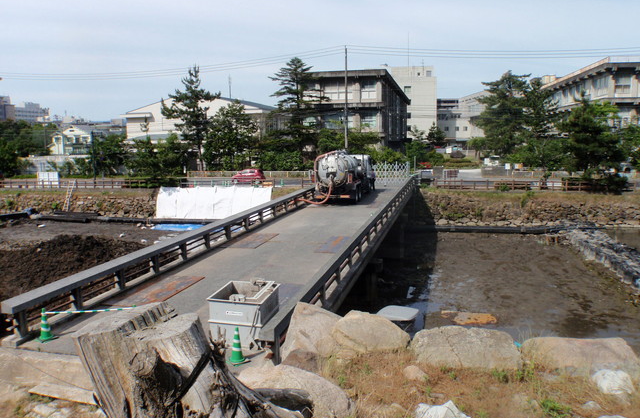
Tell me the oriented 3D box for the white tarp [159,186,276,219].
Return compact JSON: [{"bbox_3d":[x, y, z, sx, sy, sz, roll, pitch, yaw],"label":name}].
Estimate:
[{"bbox_3d":[-9.170,-0.565,45.000,10.100,2.600,1.200,0,9,0],"label":"white tarp"}]

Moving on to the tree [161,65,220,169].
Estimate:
[{"bbox_3d":[-14.727,-10.181,60.008,6.800,12.510,6.500,0,9,0],"label":"tree"}]

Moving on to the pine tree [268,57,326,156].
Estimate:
[{"bbox_3d":[-2.690,-10.908,61.086,6.800,13.477,6.800,0,9,0],"label":"pine tree"}]

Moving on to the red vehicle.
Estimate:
[{"bbox_3d":[-7.286,-3.322,51.879,3.600,1.500,1.670,0,9,2],"label":"red vehicle"}]

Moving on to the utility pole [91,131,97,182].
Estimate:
[{"bbox_3d":[-21.911,-4.898,50.422,0.200,5.242,0.200,0,9,0],"label":"utility pole"}]

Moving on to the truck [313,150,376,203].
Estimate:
[{"bbox_3d":[1.913,-2.443,35.936,2.490,3.050,7.800,2,10,15],"label":"truck"}]

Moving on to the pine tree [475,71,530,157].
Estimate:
[{"bbox_3d":[26.472,-13.384,76.067,8.000,13.246,8.000,0,9,0],"label":"pine tree"}]

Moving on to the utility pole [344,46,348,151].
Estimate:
[{"bbox_3d":[2.954,-10.883,58.153,0.320,14.315,0.320,0,9,0],"label":"utility pole"}]

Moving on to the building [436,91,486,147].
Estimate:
[{"bbox_3d":[35.480,-22.005,128.000,14.000,12.800,14.000,2,9,12],"label":"building"}]

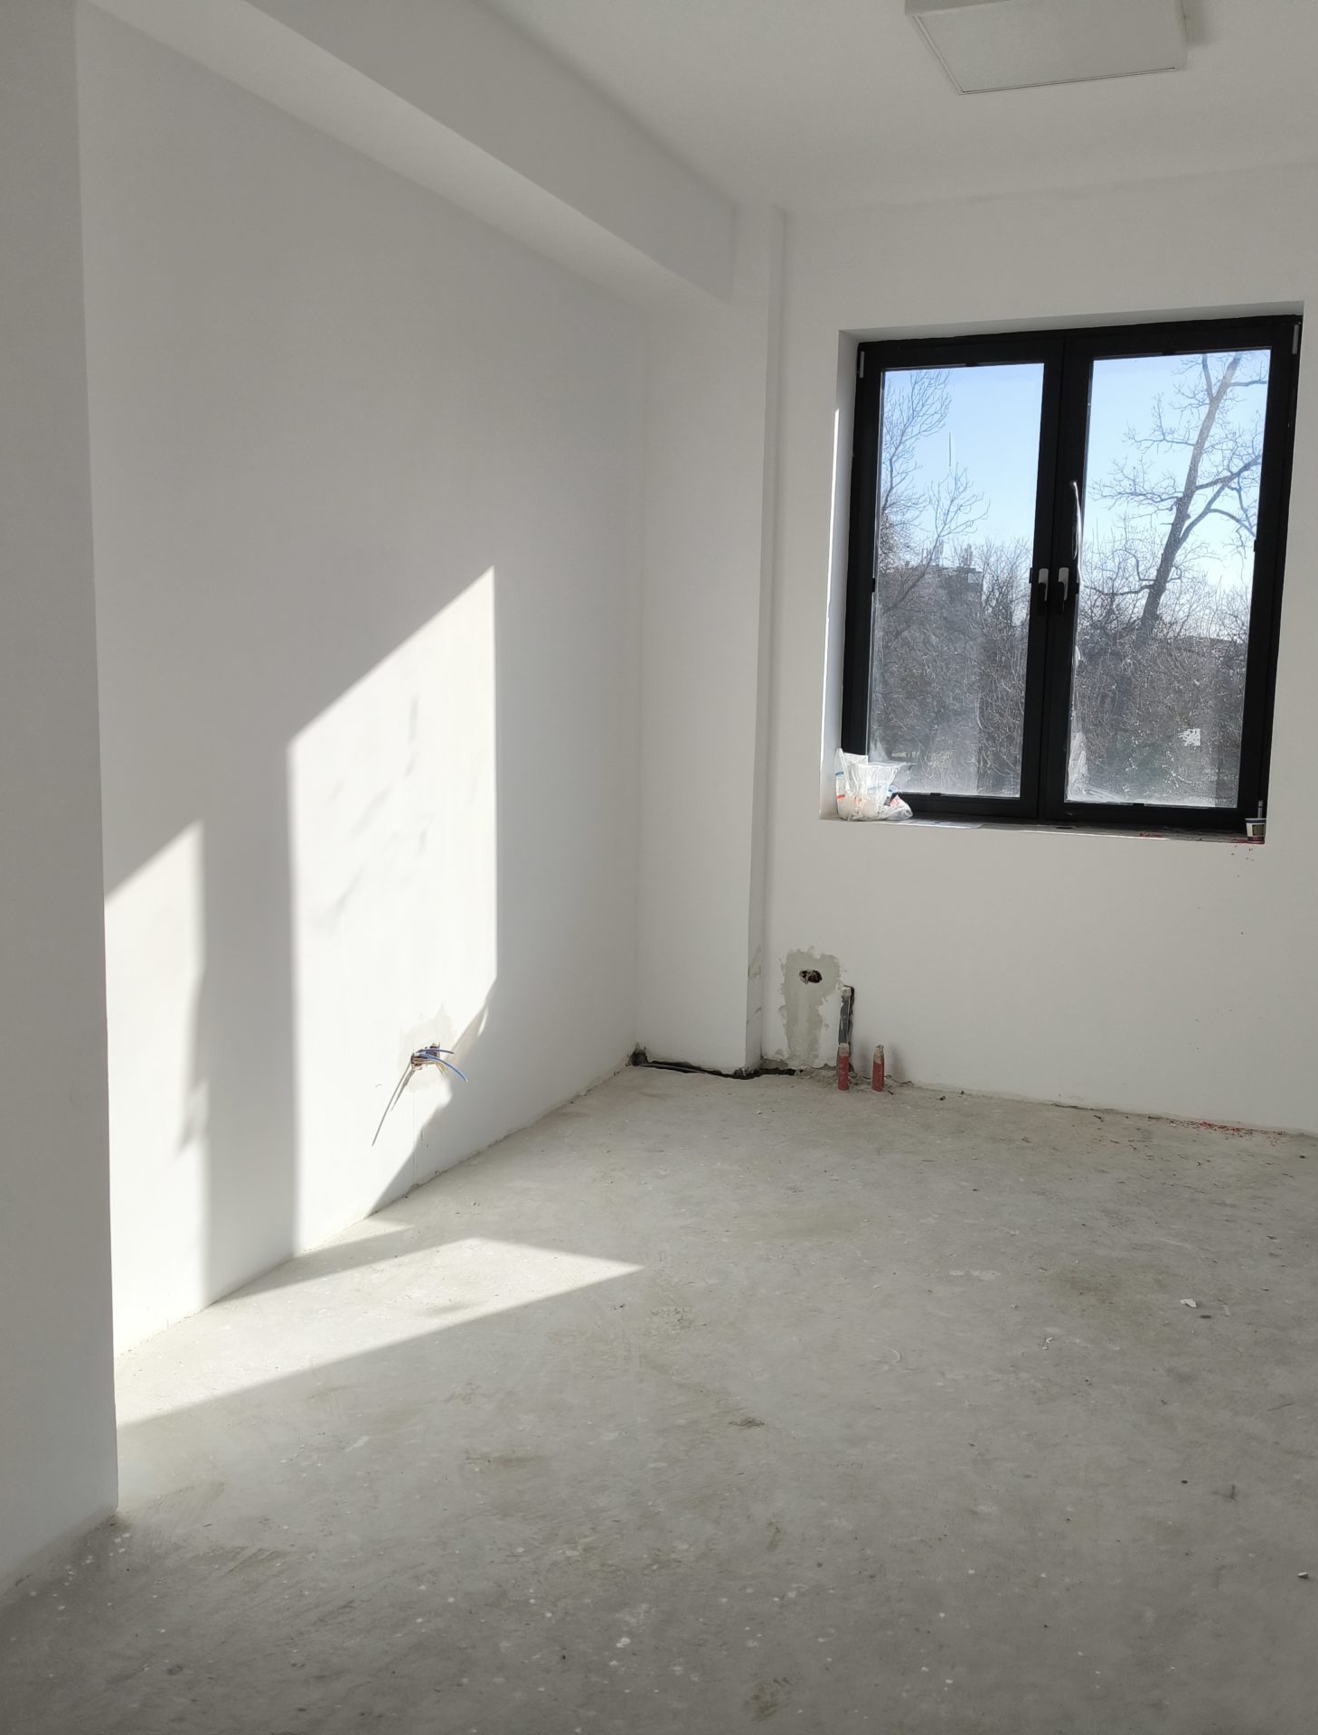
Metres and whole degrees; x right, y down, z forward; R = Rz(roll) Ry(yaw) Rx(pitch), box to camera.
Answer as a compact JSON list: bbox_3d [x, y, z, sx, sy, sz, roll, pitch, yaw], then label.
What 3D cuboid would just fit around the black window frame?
[{"bbox_3d":[1.376,-0.983,5.537,1.461,1.662,0.080,4,8,22],"label":"black window frame"}]

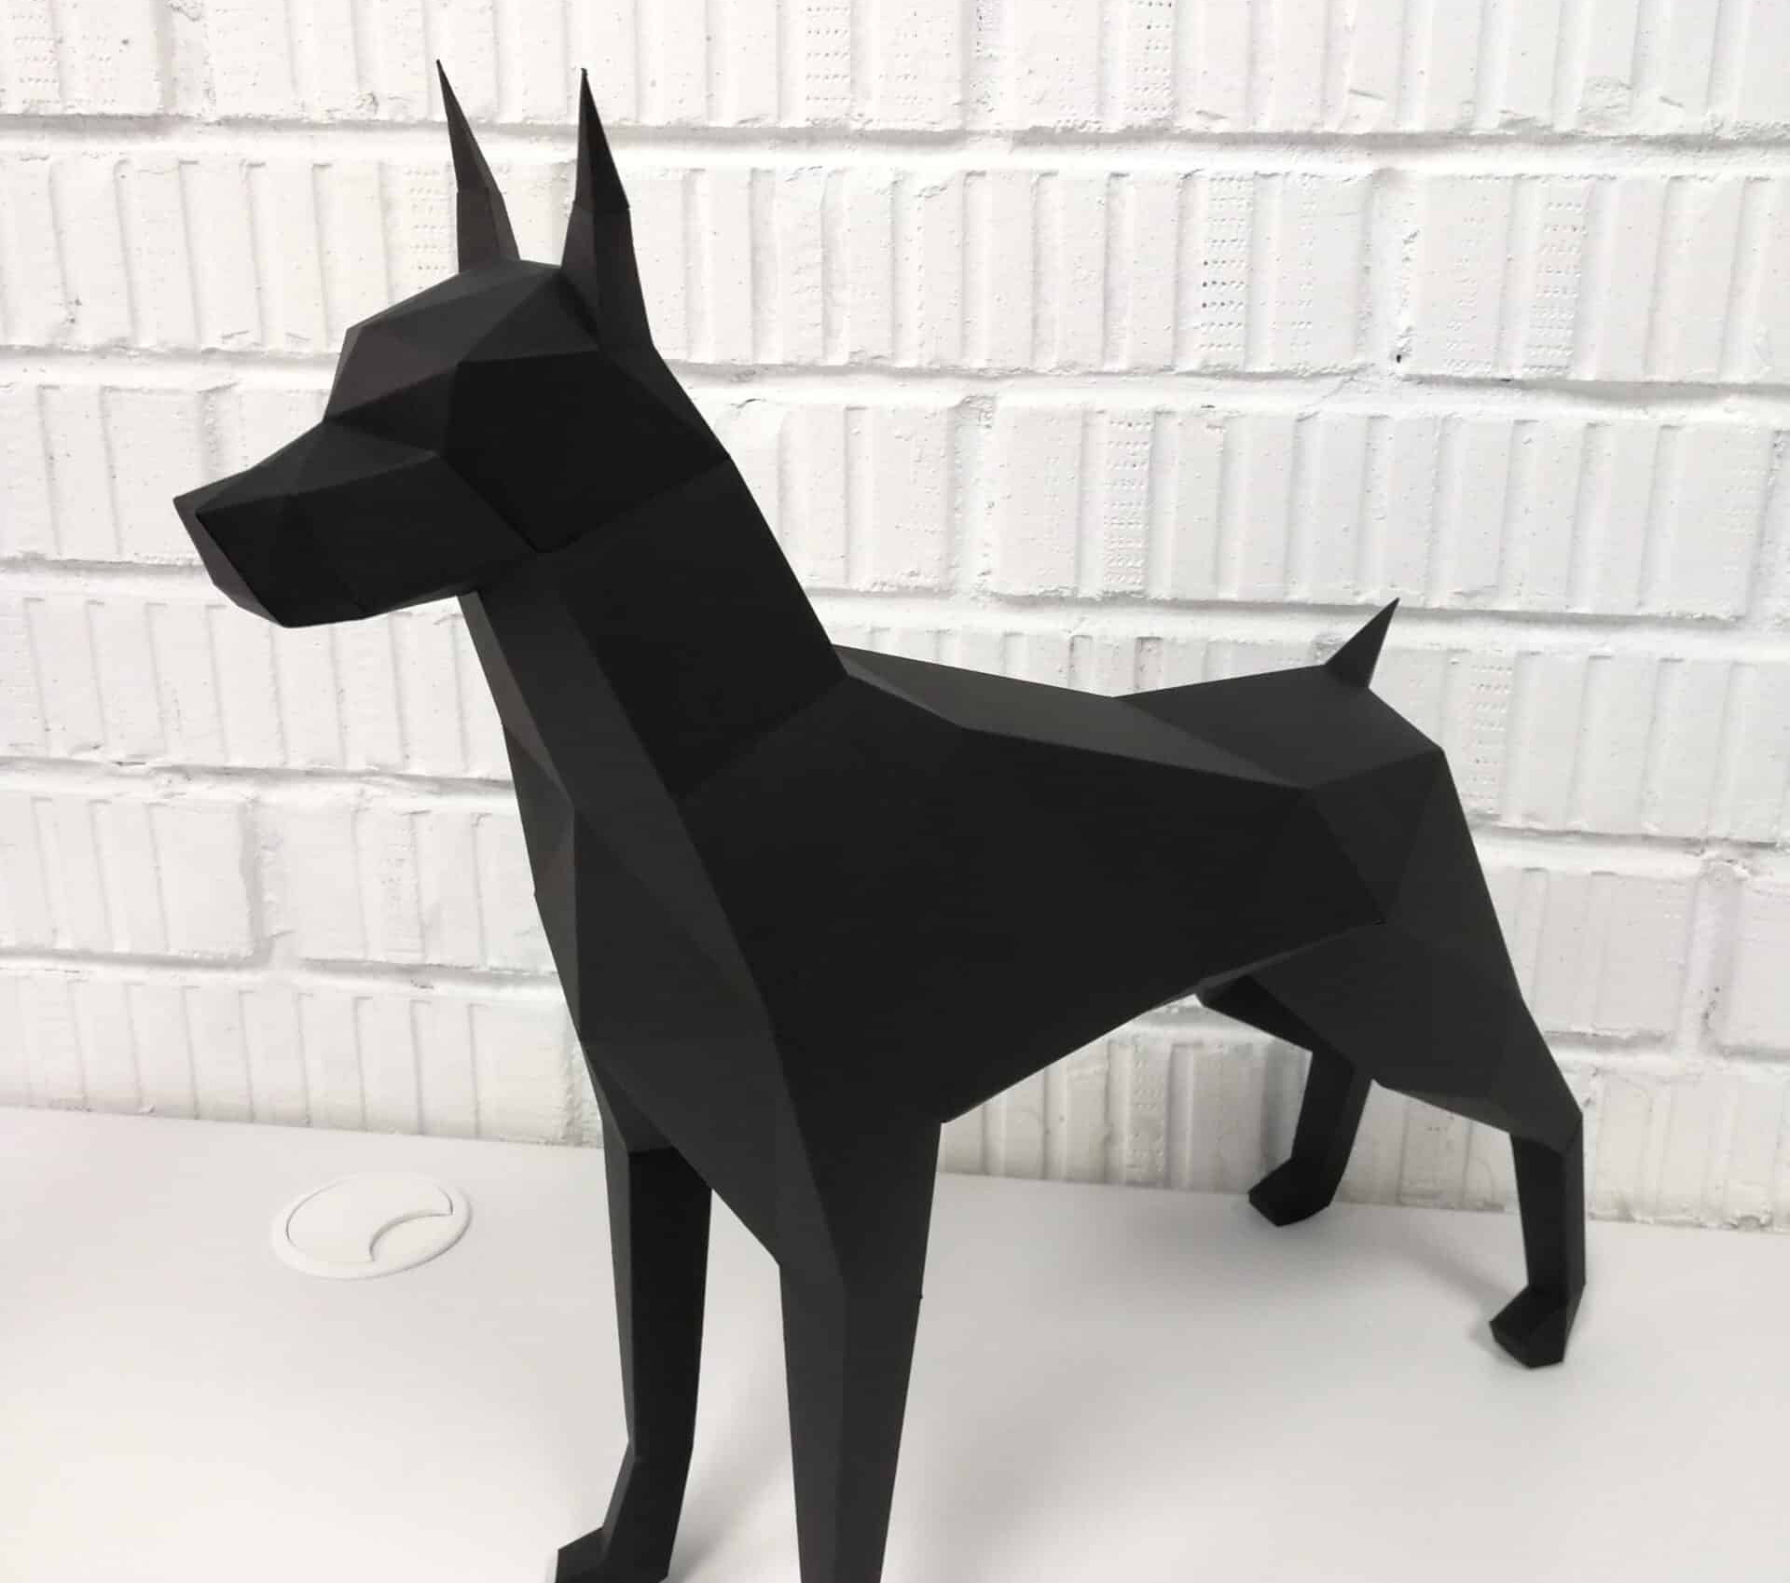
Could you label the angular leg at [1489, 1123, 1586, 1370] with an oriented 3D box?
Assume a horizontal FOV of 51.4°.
[{"bbox_3d":[0.207,0.142,0.596,0.030,0.080,0.029,-14,23,-38],"label":"angular leg"}]

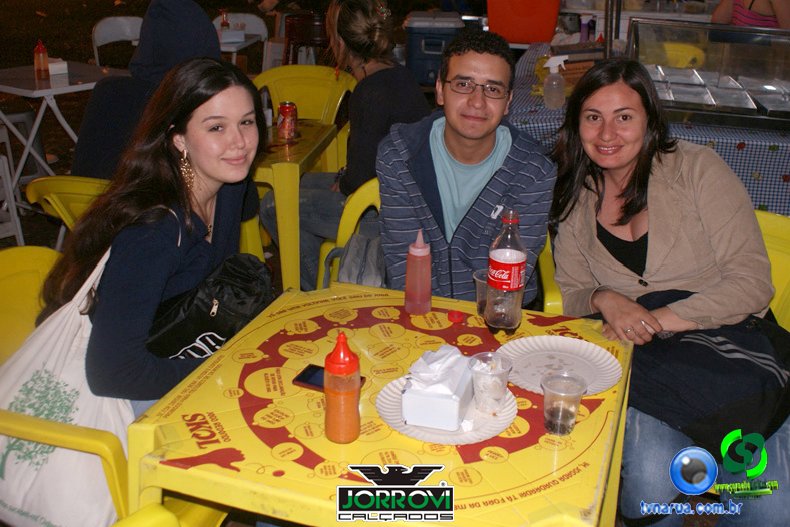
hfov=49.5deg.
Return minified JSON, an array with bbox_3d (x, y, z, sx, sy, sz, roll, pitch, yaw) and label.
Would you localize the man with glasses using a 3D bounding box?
[{"bbox_3d":[0.155,0.050,2.100,0.490,1.220,0.700,5,22,13],"label":"man with glasses"}]

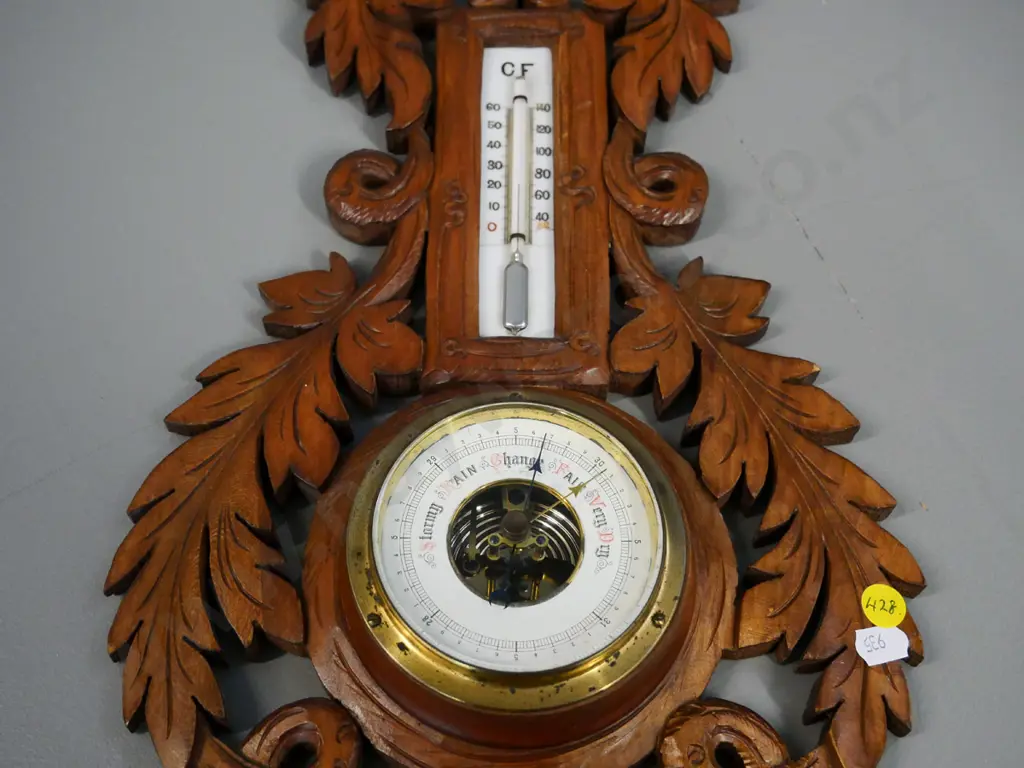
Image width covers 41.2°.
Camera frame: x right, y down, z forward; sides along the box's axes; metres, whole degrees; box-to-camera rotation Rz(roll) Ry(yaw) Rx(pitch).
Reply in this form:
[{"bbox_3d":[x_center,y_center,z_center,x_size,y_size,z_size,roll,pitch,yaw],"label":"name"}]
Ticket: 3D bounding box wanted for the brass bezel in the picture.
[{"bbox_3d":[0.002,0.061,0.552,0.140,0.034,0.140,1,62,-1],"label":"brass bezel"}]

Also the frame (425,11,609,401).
[{"bbox_3d":[0.003,-0.088,0.672,0.084,0.032,0.218,1,62,-2],"label":"frame"}]

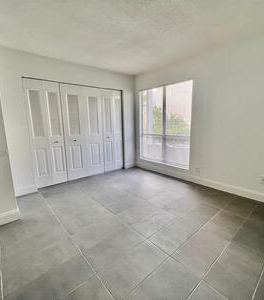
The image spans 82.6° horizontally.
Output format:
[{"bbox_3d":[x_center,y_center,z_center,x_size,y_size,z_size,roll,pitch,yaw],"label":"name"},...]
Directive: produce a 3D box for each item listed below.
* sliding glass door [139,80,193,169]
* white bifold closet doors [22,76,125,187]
[{"bbox_3d":[0.719,-0.535,3.518,0.100,1.776,1.425,-10,13,-41],"label":"sliding glass door"},{"bbox_3d":[-1.033,-0.330,3.298,2.002,2.027,0.110,-9,13,-38],"label":"white bifold closet doors"}]

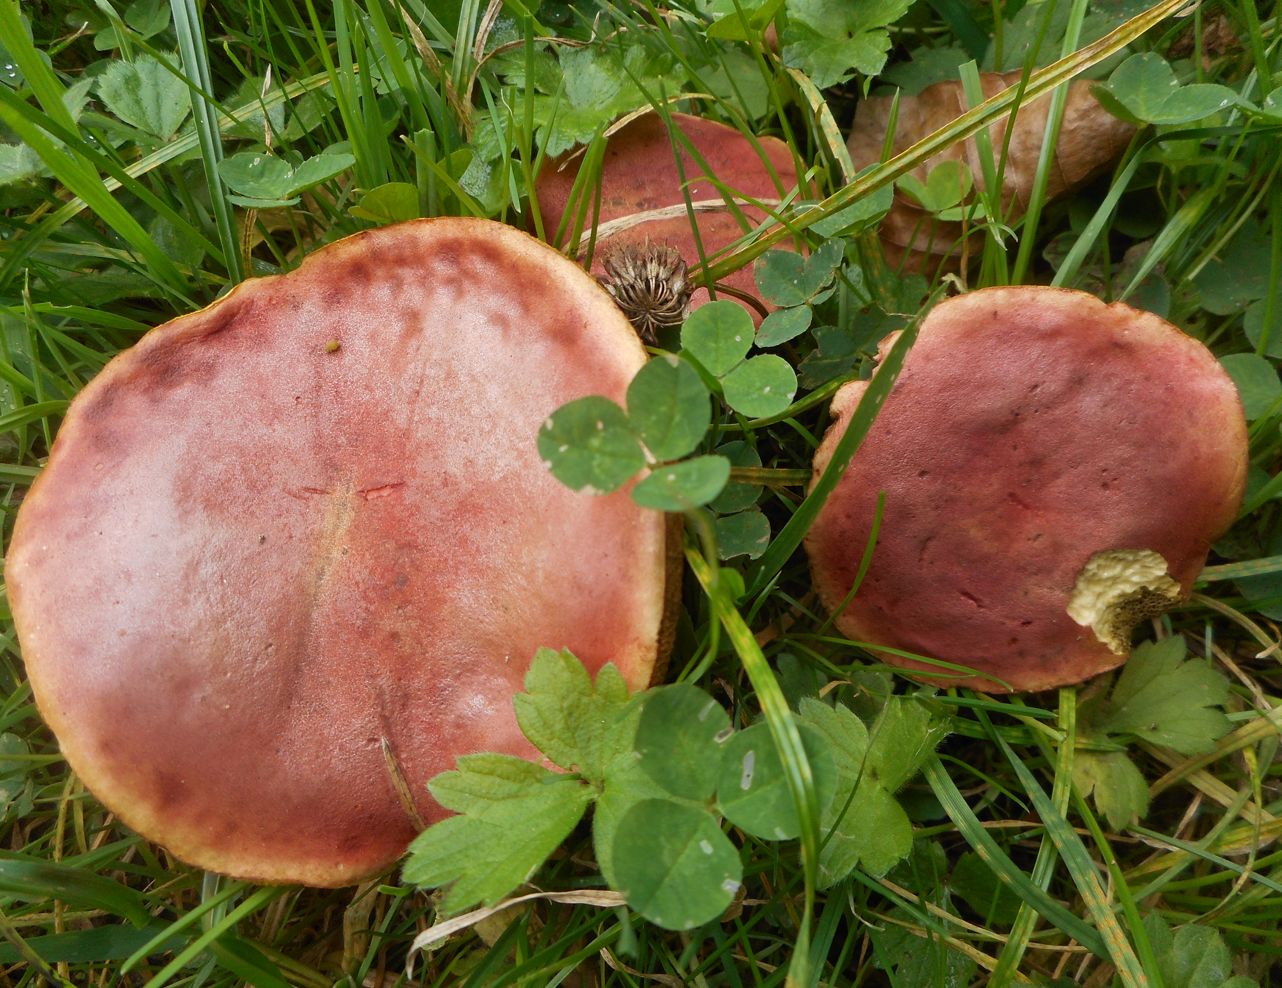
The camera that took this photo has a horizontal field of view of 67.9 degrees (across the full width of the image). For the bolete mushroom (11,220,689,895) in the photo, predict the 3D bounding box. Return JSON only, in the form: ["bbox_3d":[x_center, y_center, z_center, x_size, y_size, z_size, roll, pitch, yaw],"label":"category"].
[{"bbox_3d":[-0.051,0.003,0.159,0.113,0.032,0.117,0,72,2],"label":"bolete mushroom"}]

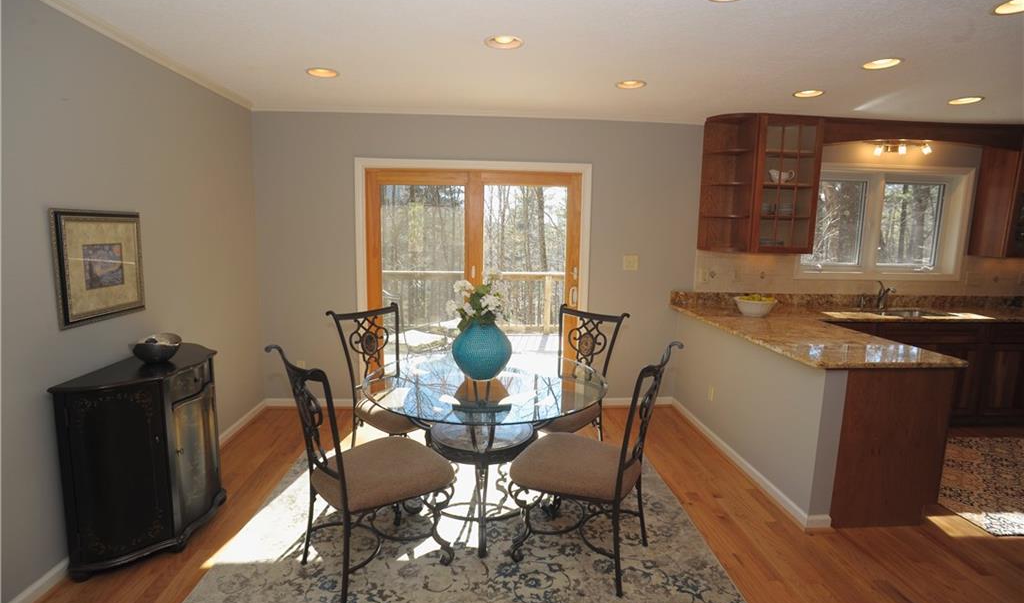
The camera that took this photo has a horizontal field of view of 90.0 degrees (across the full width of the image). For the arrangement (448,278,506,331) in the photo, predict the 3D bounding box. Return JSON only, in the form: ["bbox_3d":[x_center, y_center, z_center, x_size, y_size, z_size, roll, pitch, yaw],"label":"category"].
[{"bbox_3d":[-0.160,0.007,2.605,0.315,0.300,0.305,1,8,-3],"label":"arrangement"}]

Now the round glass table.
[{"bbox_3d":[-0.136,0.779,2.676,1.220,0.752,1.220,1,8,0],"label":"round glass table"}]

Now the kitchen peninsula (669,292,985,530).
[{"bbox_3d":[1.865,0.623,3.588,0.840,0.930,1.930,1,8,-4],"label":"kitchen peninsula"}]

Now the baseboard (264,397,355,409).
[{"bbox_3d":[-1.695,0.869,4.365,0.800,0.096,0.018,1,8,-4],"label":"baseboard"}]

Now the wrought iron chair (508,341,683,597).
[{"bbox_3d":[0.367,0.700,2.376,0.650,1.030,0.500,5,9,26],"label":"wrought iron chair"}]

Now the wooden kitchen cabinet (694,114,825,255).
[{"bbox_3d":[1.987,-0.938,4.131,0.790,1.065,0.340,1,8,-3],"label":"wooden kitchen cabinet"}]

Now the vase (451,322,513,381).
[{"bbox_3d":[-0.156,0.254,2.644,0.310,0.300,0.310,1,8,-3],"label":"vase"}]

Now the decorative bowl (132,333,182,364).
[{"bbox_3d":[-1.791,0.255,2.582,0.220,0.105,0.220,1,8,-3],"label":"decorative bowl"}]

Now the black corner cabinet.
[{"bbox_3d":[-1.764,0.721,2.621,0.415,0.830,0.870,1,8,-3],"label":"black corner cabinet"}]

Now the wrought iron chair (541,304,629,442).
[{"bbox_3d":[0.317,0.581,3.206,0.510,1.016,0.620,8,10,42],"label":"wrought iron chair"}]

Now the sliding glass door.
[{"bbox_3d":[-0.313,-0.076,4.370,1.780,2.000,0.100,1,8,-4],"label":"sliding glass door"}]

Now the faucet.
[{"bbox_3d":[3.204,-0.034,4.366,0.065,0.240,0.190,1,8,-4],"label":"faucet"}]

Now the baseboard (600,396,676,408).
[{"bbox_3d":[1.061,0.884,4.495,0.740,0.090,0.018,1,8,-3],"label":"baseboard"}]

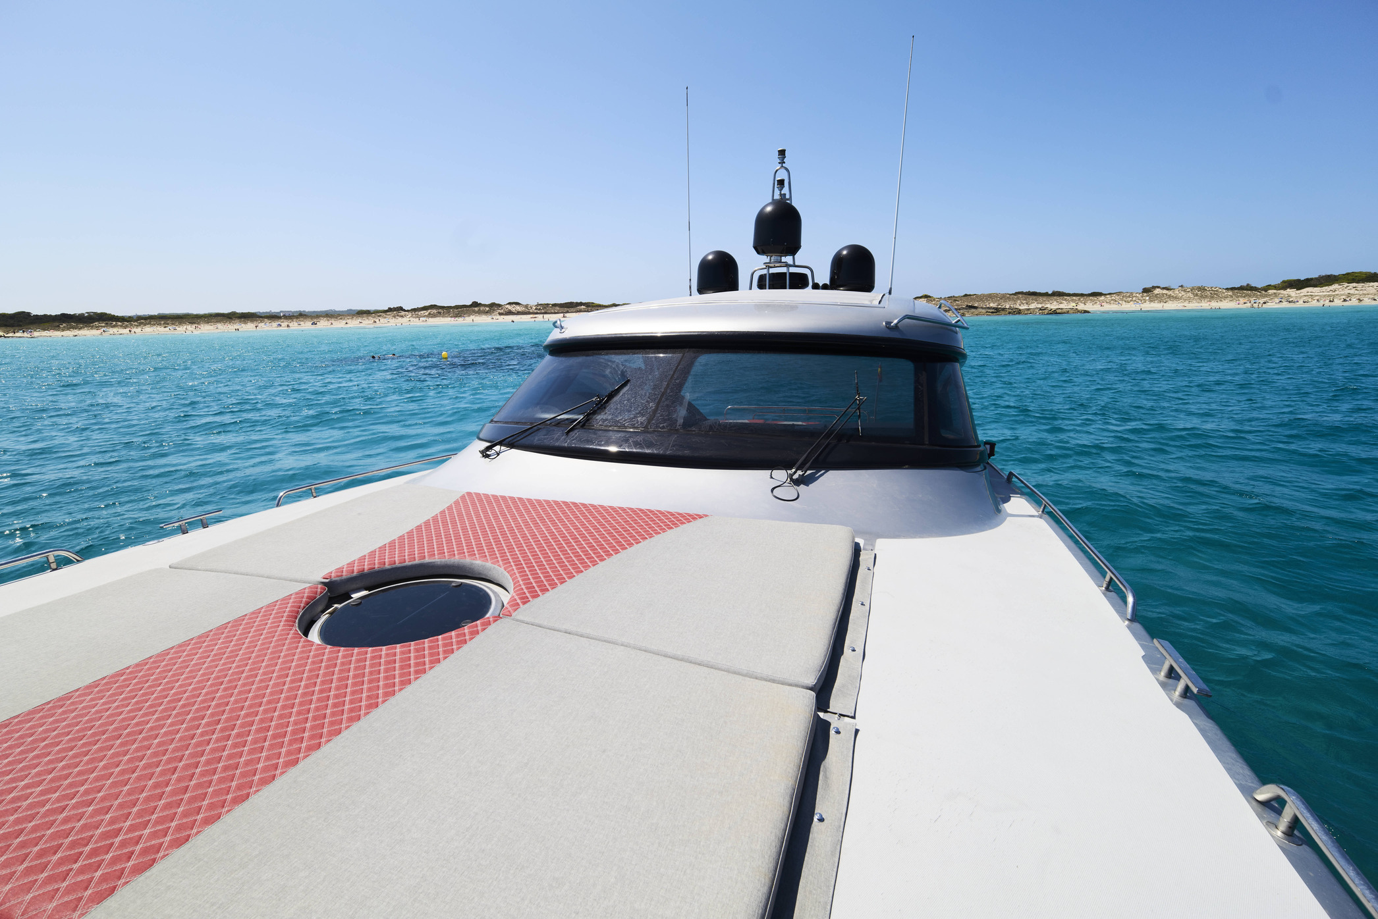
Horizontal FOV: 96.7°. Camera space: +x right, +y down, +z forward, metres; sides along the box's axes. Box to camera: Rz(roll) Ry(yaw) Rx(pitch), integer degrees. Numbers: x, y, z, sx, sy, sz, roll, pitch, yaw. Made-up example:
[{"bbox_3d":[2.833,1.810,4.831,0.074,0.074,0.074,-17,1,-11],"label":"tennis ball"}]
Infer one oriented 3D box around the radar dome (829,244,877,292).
[{"bbox_3d":[1.870,-2.174,6.976,0.510,0.512,0.510,4,14,19],"label":"radar dome"}]

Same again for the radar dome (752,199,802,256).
[{"bbox_3d":[0.975,-2.559,6.776,0.537,0.566,0.537,4,14,19],"label":"radar dome"}]

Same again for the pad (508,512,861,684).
[{"bbox_3d":[0.089,0.450,2.307,0.930,0.110,1.260,10,17,18],"label":"pad"}]

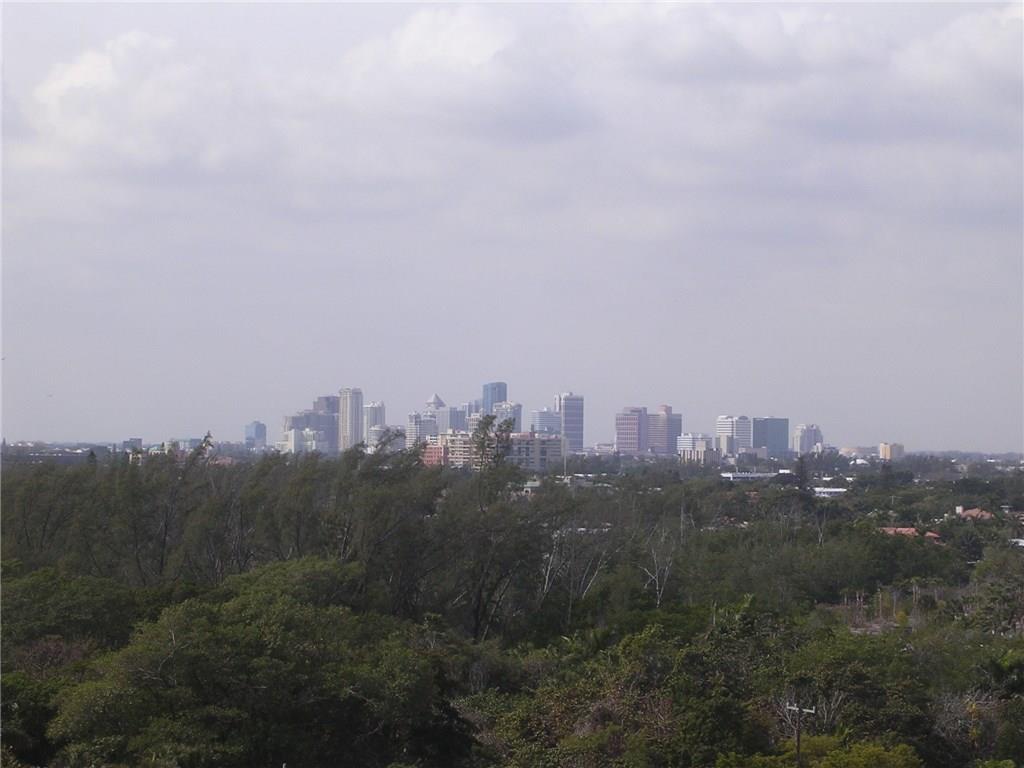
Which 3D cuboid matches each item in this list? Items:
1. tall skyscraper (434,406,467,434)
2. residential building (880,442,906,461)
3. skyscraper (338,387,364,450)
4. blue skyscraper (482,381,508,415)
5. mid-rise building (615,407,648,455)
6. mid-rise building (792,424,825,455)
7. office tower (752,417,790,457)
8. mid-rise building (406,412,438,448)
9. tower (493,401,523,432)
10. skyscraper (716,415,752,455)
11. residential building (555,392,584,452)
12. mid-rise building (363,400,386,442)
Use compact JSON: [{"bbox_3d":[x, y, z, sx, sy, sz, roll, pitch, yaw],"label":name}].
[{"bbox_3d":[-106.580,88.230,5998.410,39.140,91.860,35.670,1,-1,-41],"label":"tall skyscraper"},{"bbox_3d":[613.600,117.300,5500.000,29.000,44.800,30.000,0,-1,45],"label":"residential building"},{"bbox_3d":[-253.200,67.600,5350.000,28.000,123.300,27.000,0,-1,45],"label":"skyscraper"},{"bbox_3d":[-26.400,64.900,5450.000,25.000,136.300,32.000,0,-1,45],"label":"blue skyscraper"},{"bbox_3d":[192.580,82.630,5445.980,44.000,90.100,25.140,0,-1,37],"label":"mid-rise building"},{"bbox_3d":[467.100,100.100,5350.000,24.000,71.300,42.000,0,-1,45],"label":"mid-rise building"},{"bbox_3d":[387.480,87.070,5084.510,41.490,72.730,34.280,1,-1,-36],"label":"office tower"},{"bbox_3d":[-136.200,85.100,5150.000,26.000,83.800,38.000,0,-1,45],"label":"mid-rise building"},{"bbox_3d":[-6.750,78.340,5499.450,41.150,96.870,22.640,0,-1,40],"label":"tower"},{"bbox_3d":[330.300,87.400,5050.000,37.000,84.200,38.000,0,-1,45],"label":"skyscraper"},{"bbox_3d":[88.700,72.700,5250.000,25.000,116.000,38.000,0,-1,45],"label":"residential building"},{"bbox_3d":[-220.300,80.200,5430.000,22.000,101.400,35.000,0,-1,45],"label":"mid-rise building"}]

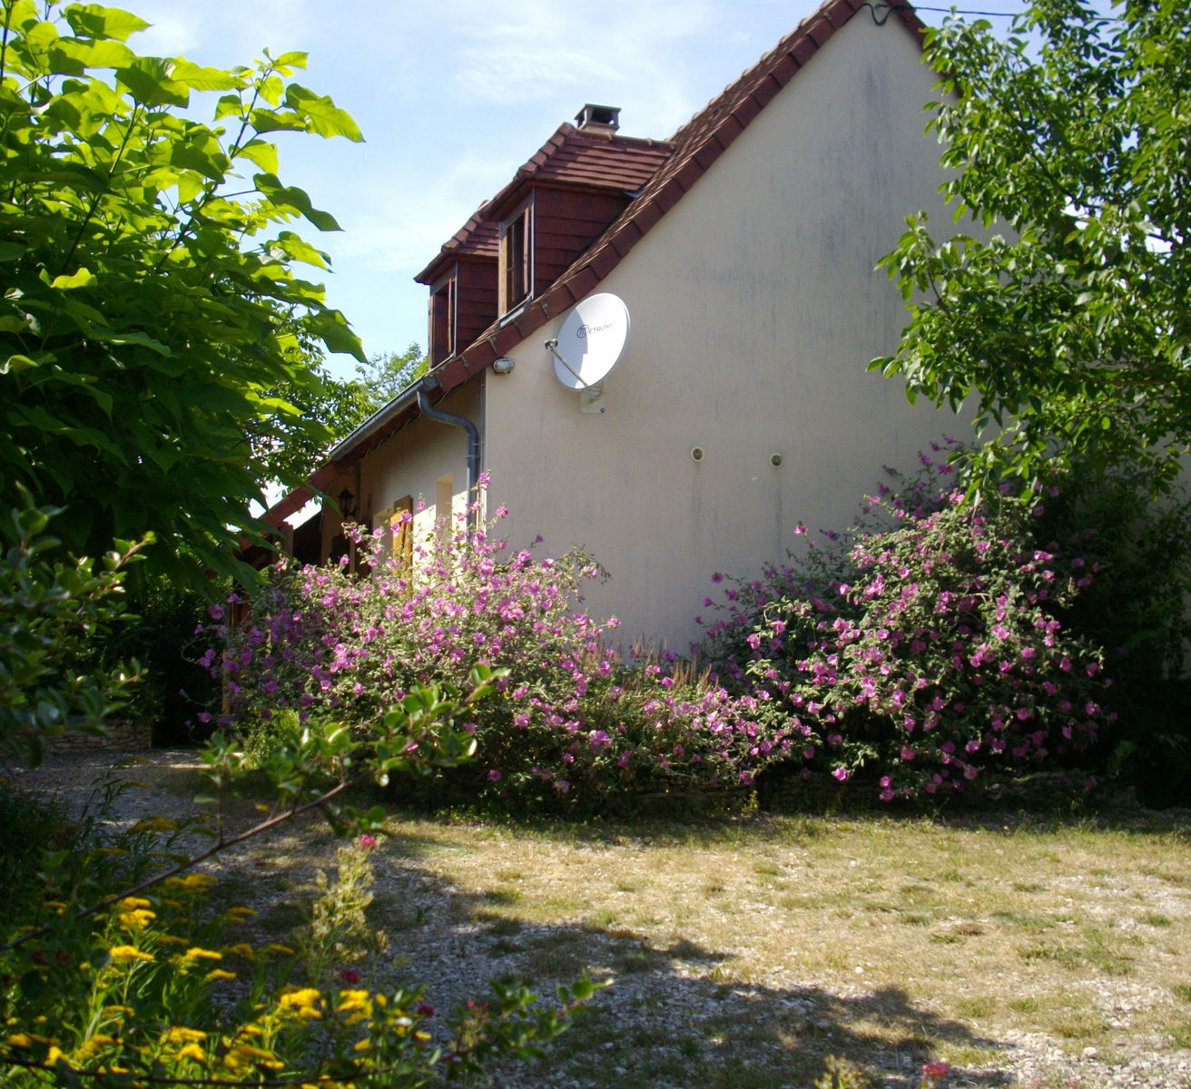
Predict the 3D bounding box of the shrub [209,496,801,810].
[{"bbox_3d":[-0.632,0.814,11.300,4.300,2.200,2.000,2,-6,-21],"label":"shrub"}]

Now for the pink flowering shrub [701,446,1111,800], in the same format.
[{"bbox_3d":[2.293,0.606,11.600,2.750,2.500,2.000,2,-6,-21],"label":"pink flowering shrub"}]

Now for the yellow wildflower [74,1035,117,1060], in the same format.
[{"bbox_3d":[-0.966,0.972,3.000,0.083,0.047,0.075,2,-6,-17],"label":"yellow wildflower"}]

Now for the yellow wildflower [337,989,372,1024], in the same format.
[{"bbox_3d":[-0.511,0.984,3.300,0.075,0.072,0.067,1,-6,-9],"label":"yellow wildflower"}]

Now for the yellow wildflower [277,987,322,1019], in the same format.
[{"bbox_3d":[-0.638,0.990,3.350,0.098,0.067,0.088,1,-6,-11],"label":"yellow wildflower"}]

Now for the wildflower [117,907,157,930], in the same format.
[{"bbox_3d":[-1.240,1.014,4.200,0.101,0.060,0.091,2,-6,-16],"label":"wildflower"}]

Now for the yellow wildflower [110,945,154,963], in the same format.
[{"bbox_3d":[-1.166,1.028,3.900,0.111,0.044,0.100,2,-6,-16],"label":"yellow wildflower"}]

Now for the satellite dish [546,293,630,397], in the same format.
[{"bbox_3d":[-0.113,-1.586,11.954,0.770,0.850,0.620,-5,-8,40],"label":"satellite dish"}]

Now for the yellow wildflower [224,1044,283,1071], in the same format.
[{"bbox_3d":[-0.639,0.959,2.900,0.110,0.049,0.099,1,-6,-12],"label":"yellow wildflower"}]

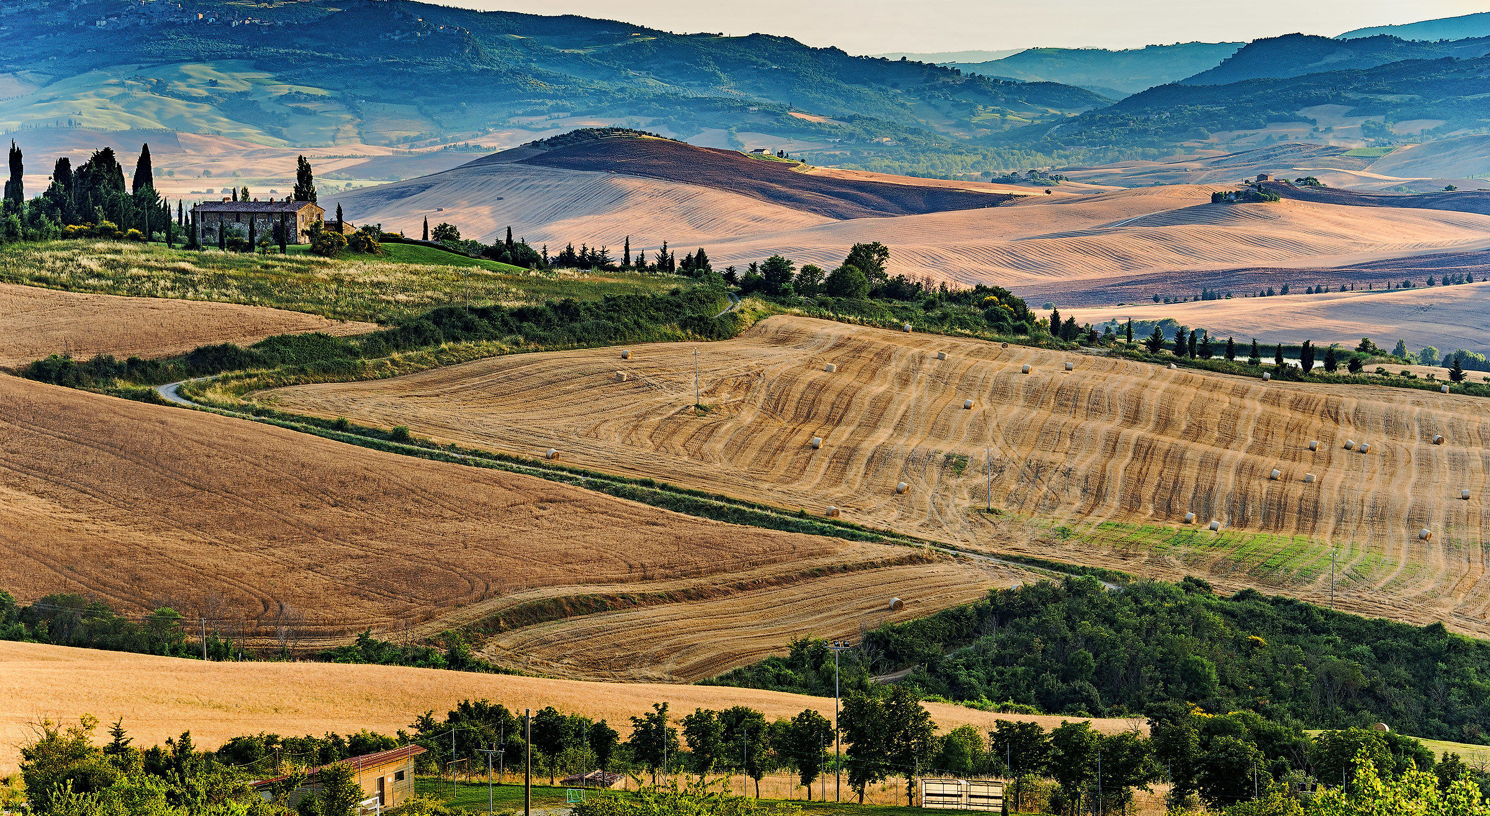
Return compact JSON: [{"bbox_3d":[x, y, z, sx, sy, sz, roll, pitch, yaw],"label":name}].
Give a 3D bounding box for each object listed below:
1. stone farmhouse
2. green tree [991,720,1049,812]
[{"bbox_3d":[-94.050,-35.890,975.000,24.000,8.800,10.300,2,4,26],"label":"stone farmhouse"},{"bbox_3d":[20.779,27.079,382.000,4.310,7.080,4.310,0,4,0],"label":"green tree"}]

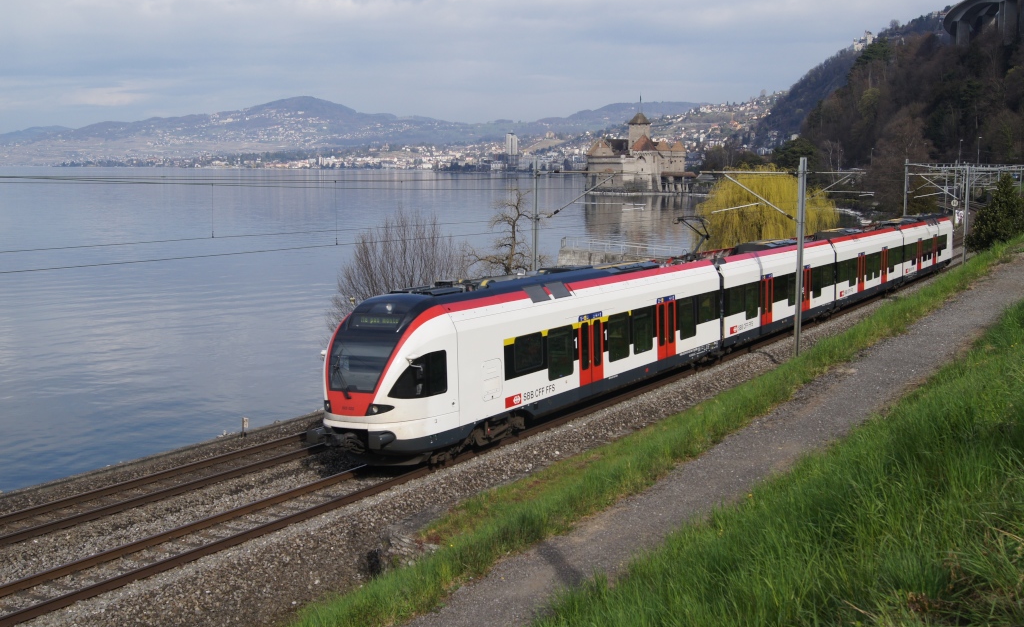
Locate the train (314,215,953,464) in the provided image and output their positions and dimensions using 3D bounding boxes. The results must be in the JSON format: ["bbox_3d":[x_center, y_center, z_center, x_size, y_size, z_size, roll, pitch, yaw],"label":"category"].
[{"bbox_3d":[14.571,-1.818,59.911,3.150,4.300,74.000,4,8,29],"label":"train"}]

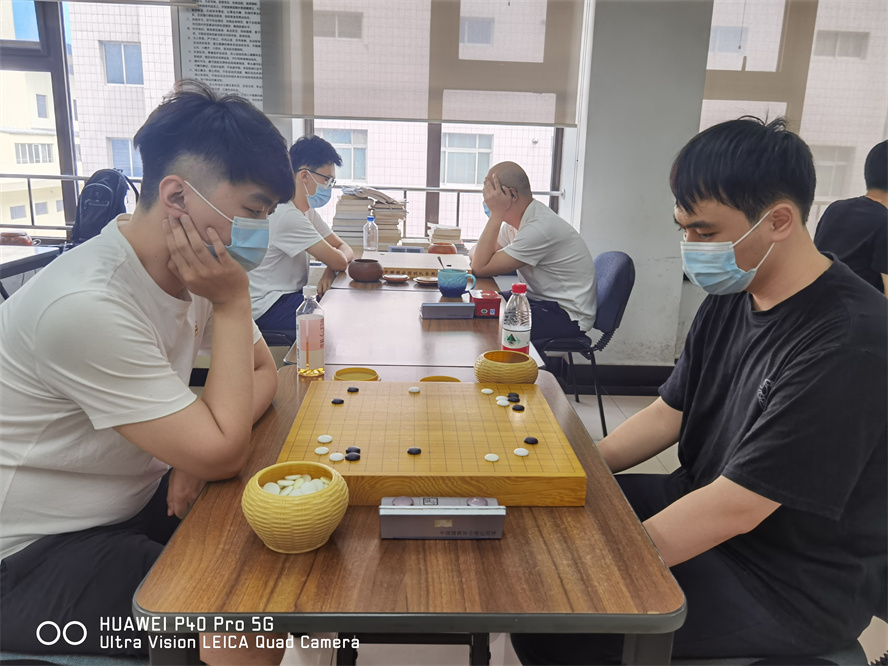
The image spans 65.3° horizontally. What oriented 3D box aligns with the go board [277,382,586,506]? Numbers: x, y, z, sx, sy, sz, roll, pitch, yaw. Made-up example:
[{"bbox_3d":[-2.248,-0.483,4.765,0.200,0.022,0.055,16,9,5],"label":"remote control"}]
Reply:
[{"bbox_3d":[-0.028,0.177,1.208,0.455,0.048,0.418,1,14,-3],"label":"go board"}]

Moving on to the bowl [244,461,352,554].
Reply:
[{"bbox_3d":[-0.194,0.231,0.906,0.137,0.084,0.137,1,14,-3],"label":"bowl"}]

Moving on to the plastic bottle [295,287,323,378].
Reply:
[{"bbox_3d":[-0.307,-0.007,1.583,0.062,0.200,0.062,1,14,-3],"label":"plastic bottle"}]

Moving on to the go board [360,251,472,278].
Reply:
[{"bbox_3d":[-0.120,-0.296,3.036,0.458,0.044,0.420,2,14,0],"label":"go board"}]

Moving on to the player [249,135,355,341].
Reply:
[{"bbox_3d":[-0.628,-0.223,3.166,0.640,1.310,0.480,1,14,-3],"label":"player"}]

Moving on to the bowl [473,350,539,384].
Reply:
[{"bbox_3d":[0.135,0.090,1.490,0.137,0.084,0.137,2,14,0],"label":"bowl"}]

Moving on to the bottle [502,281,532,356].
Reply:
[{"bbox_3d":[0.170,-0.005,1.595,0.065,0.217,0.065,1,14,-3],"label":"bottle"}]

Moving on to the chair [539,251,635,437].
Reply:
[{"bbox_3d":[0.552,0.021,3.315,0.560,0.830,0.500,1,14,-3],"label":"chair"}]

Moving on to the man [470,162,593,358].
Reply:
[{"bbox_3d":[0.400,-0.161,3.219,0.660,1.220,0.500,1,14,-3],"label":"man"}]

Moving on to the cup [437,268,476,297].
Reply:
[{"bbox_3d":[0.047,-0.179,2.511,0.138,0.090,0.106,1,14,-3],"label":"cup"}]

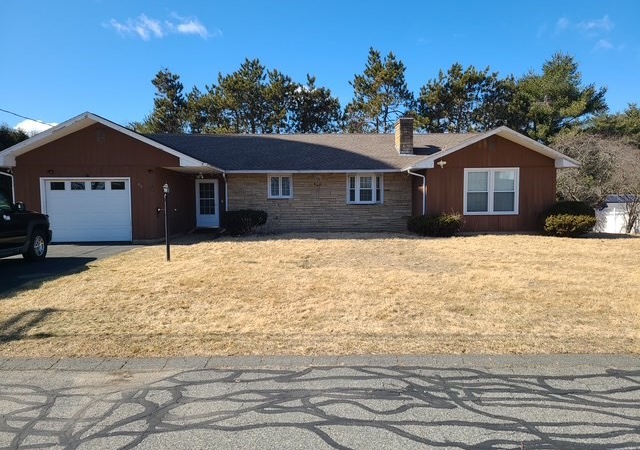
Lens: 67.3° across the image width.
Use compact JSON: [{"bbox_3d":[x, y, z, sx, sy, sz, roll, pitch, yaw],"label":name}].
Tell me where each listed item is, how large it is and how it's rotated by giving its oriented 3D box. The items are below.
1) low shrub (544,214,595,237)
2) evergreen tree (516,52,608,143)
[{"bbox_3d":[8.247,0.006,16.026,1.710,0.790,1.400,0,3,0],"label":"low shrub"},{"bbox_3d":[18.451,-6.808,36.694,6.990,12.650,7.000,0,3,0],"label":"evergreen tree"}]

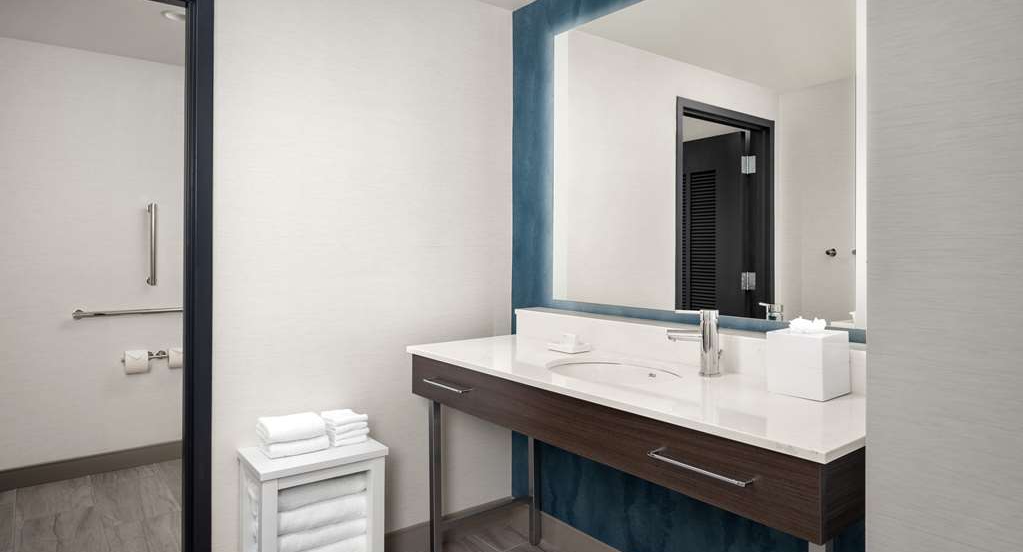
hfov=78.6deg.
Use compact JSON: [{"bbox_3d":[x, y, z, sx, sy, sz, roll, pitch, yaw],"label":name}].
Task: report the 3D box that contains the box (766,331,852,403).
[{"bbox_3d":[0.781,0.225,1.638,0.156,0.161,0.142,-1,3,-38],"label":"box"}]

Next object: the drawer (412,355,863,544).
[{"bbox_3d":[0.319,0.391,1.943,0.548,0.151,1.556,-1,3,-38],"label":"drawer"}]

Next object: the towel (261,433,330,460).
[{"bbox_3d":[-0.740,0.563,2.122,0.195,0.046,0.148,-1,3,-38],"label":"towel"}]

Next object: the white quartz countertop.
[{"bbox_3d":[0.312,0.304,1.962,0.582,0.021,1.621,-1,3,-38],"label":"white quartz countertop"}]

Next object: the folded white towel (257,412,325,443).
[{"bbox_3d":[-0.748,0.512,2.119,0.186,0.055,0.145,-1,3,-38],"label":"folded white towel"}]

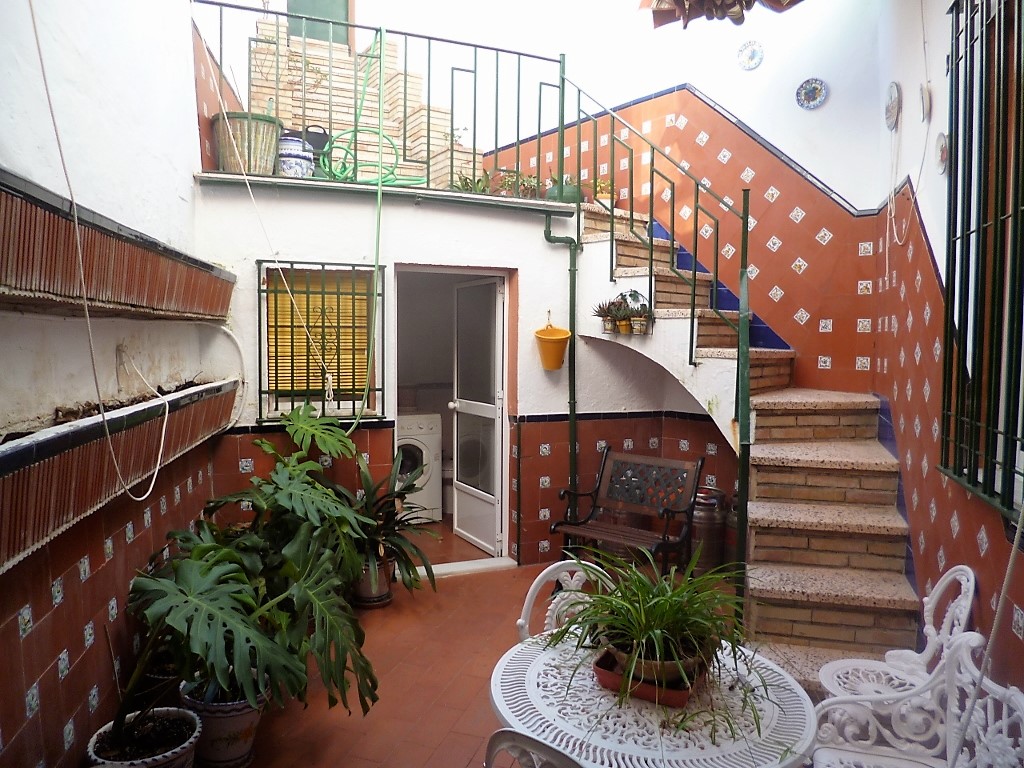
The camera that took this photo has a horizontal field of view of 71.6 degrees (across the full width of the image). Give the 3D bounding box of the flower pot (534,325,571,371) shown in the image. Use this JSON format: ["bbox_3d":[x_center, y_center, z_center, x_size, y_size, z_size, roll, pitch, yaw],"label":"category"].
[{"bbox_3d":[0.256,-0.215,4.396,0.225,0.231,0.225,5,14,-1],"label":"flower pot"}]

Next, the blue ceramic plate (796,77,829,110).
[{"bbox_3d":[1.673,-1.612,3.954,0.025,0.176,0.176,-3,4,-44],"label":"blue ceramic plate"}]

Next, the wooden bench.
[{"bbox_3d":[0.671,0.818,4.072,0.650,0.820,0.520,3,4,38],"label":"wooden bench"}]

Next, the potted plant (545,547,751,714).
[{"bbox_3d":[0.309,0.517,1.621,0.450,0.290,0.410,0,3,0],"label":"potted plant"}]

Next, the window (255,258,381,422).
[{"bbox_3d":[-1.045,-0.229,3.950,0.689,0.875,0.100,-1,3,-22],"label":"window"}]

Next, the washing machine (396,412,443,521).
[{"bbox_3d":[-0.946,0.654,5.771,0.600,0.850,0.560,-1,3,-23],"label":"washing machine"}]

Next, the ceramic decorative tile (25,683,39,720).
[{"bbox_3d":[-1.228,0.809,1.815,0.010,0.064,0.064,0,3,-12],"label":"ceramic decorative tile"}]

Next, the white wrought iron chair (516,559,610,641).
[{"bbox_3d":[0.200,0.932,1.985,0.410,0.820,0.460,0,3,-6],"label":"white wrought iron chair"}]

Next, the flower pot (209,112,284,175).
[{"bbox_3d":[-1.488,-1.294,4.002,0.397,0.345,0.397,-1,3,-22],"label":"flower pot"}]

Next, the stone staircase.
[{"bbox_3d":[1.060,0.083,3.730,1.650,2.330,2.150,1,3,16],"label":"stone staircase"}]

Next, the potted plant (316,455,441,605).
[{"bbox_3d":[-0.759,0.802,4.061,0.610,0.840,0.580,0,3,0],"label":"potted plant"}]

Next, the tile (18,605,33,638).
[{"bbox_3d":[-1.230,0.601,1.796,0.010,0.072,0.072,0,3,-11],"label":"tile"}]

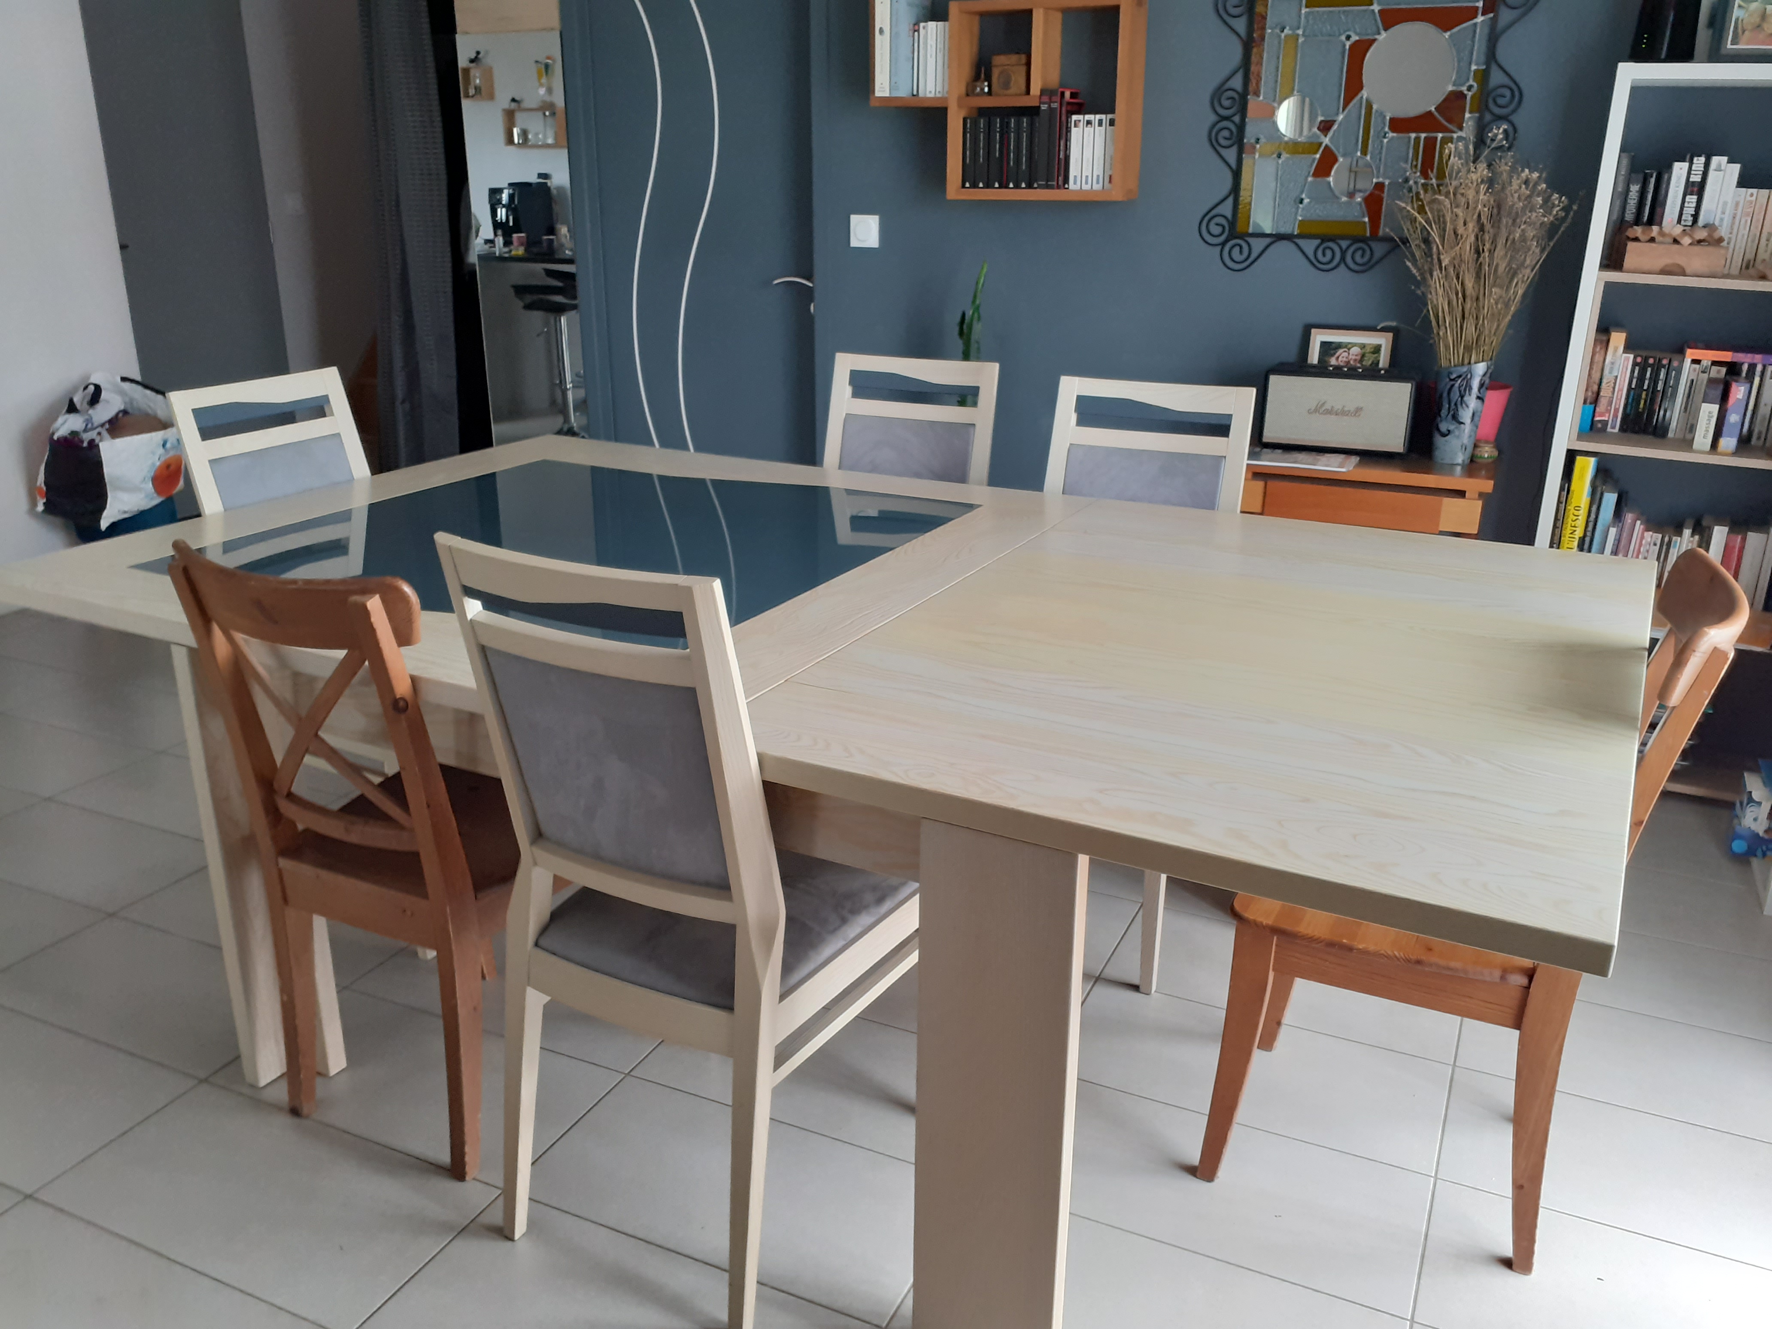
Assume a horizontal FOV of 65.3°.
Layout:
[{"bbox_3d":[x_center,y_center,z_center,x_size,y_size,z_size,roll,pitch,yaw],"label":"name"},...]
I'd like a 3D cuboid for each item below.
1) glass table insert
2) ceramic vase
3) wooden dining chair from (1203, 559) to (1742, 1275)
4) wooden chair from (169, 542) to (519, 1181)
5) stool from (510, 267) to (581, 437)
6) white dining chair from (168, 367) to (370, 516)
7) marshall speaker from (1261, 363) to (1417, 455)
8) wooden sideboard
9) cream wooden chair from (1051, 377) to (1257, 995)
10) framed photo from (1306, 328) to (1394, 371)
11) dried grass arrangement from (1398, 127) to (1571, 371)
[{"bbox_3d":[-0.524,-0.237,2.494,1.050,0.010,1.020,9,21,23],"label":"glass table insert"},{"bbox_3d":[1.362,-0.599,3.287,0.124,0.232,0.120,9,21,24],"label":"ceramic vase"},{"bbox_3d":[0.764,0.292,1.901,0.535,0.908,0.435,9,21,24],"label":"wooden dining chair"},{"bbox_3d":[-0.642,0.234,2.087,0.430,0.910,0.520,10,21,25],"label":"wooden chair"},{"bbox_3d":[-1.762,-1.669,7.618,0.480,0.870,0.450,3,19,9],"label":"stool"},{"bbox_3d":[-0.998,-0.037,2.721,0.580,0.985,0.455,9,21,24],"label":"white dining chair"},{"bbox_3d":[1.146,-0.647,3.474,0.350,0.195,0.185,8,21,22],"label":"marshall speaker"},{"bbox_3d":[1.186,-0.170,3.524,0.600,0.733,0.435,9,21,24],"label":"wooden sideboard"},{"bbox_3d":[0.404,0.009,2.623,0.445,0.995,0.570,9,21,23],"label":"cream wooden chair"},{"bbox_3d":[1.188,-0.728,3.577,0.230,0.283,0.035,9,21,24],"label":"framed photo"},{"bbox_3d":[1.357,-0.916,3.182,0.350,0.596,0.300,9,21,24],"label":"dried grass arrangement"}]

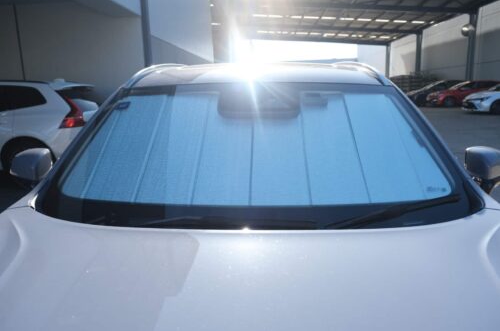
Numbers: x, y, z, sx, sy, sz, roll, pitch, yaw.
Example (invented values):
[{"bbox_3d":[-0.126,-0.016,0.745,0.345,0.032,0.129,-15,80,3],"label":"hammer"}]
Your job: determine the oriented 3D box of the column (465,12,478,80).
[{"bbox_3d":[14.571,-6.990,24.705,0.370,5.930,0.270,-1,11,2],"label":"column"}]

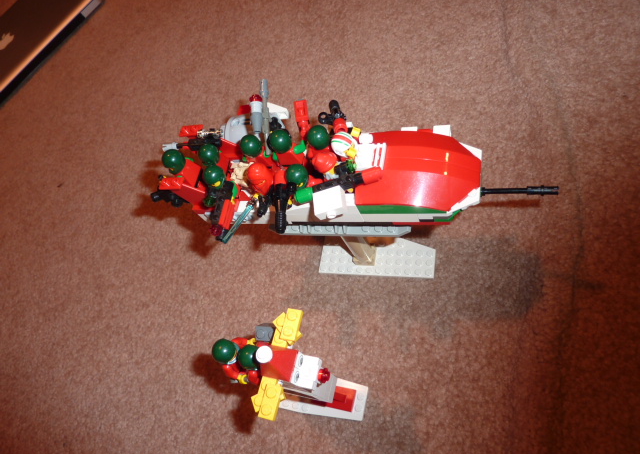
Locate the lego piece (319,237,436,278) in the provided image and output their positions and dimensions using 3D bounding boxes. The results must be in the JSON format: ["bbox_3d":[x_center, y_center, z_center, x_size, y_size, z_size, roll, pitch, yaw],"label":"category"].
[{"bbox_3d":[0.048,0.018,0.386,0.096,0.005,0.048,0,63,23],"label":"lego piece"}]

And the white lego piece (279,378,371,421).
[{"bbox_3d":[0.000,0.125,0.345,0.072,0.005,0.032,3,64,24],"label":"white lego piece"}]

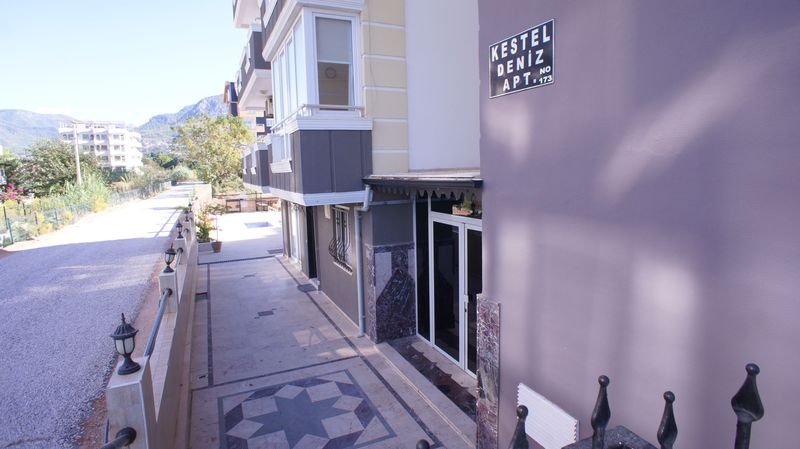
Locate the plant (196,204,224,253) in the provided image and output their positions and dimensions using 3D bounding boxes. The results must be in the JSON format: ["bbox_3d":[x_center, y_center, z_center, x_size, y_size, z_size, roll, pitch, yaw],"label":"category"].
[{"bbox_3d":[-6.518,0.208,17.417,0.820,1.500,0.750,-5,8,-21],"label":"plant"}]

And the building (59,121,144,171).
[{"bbox_3d":[-83.105,-20.756,141.718,17.000,13.927,14.000,-5,8,-21],"label":"building"}]

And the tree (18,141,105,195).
[{"bbox_3d":[-26.690,-4.324,40.000,5.600,4.500,5.200,-7,9,-33],"label":"tree"}]

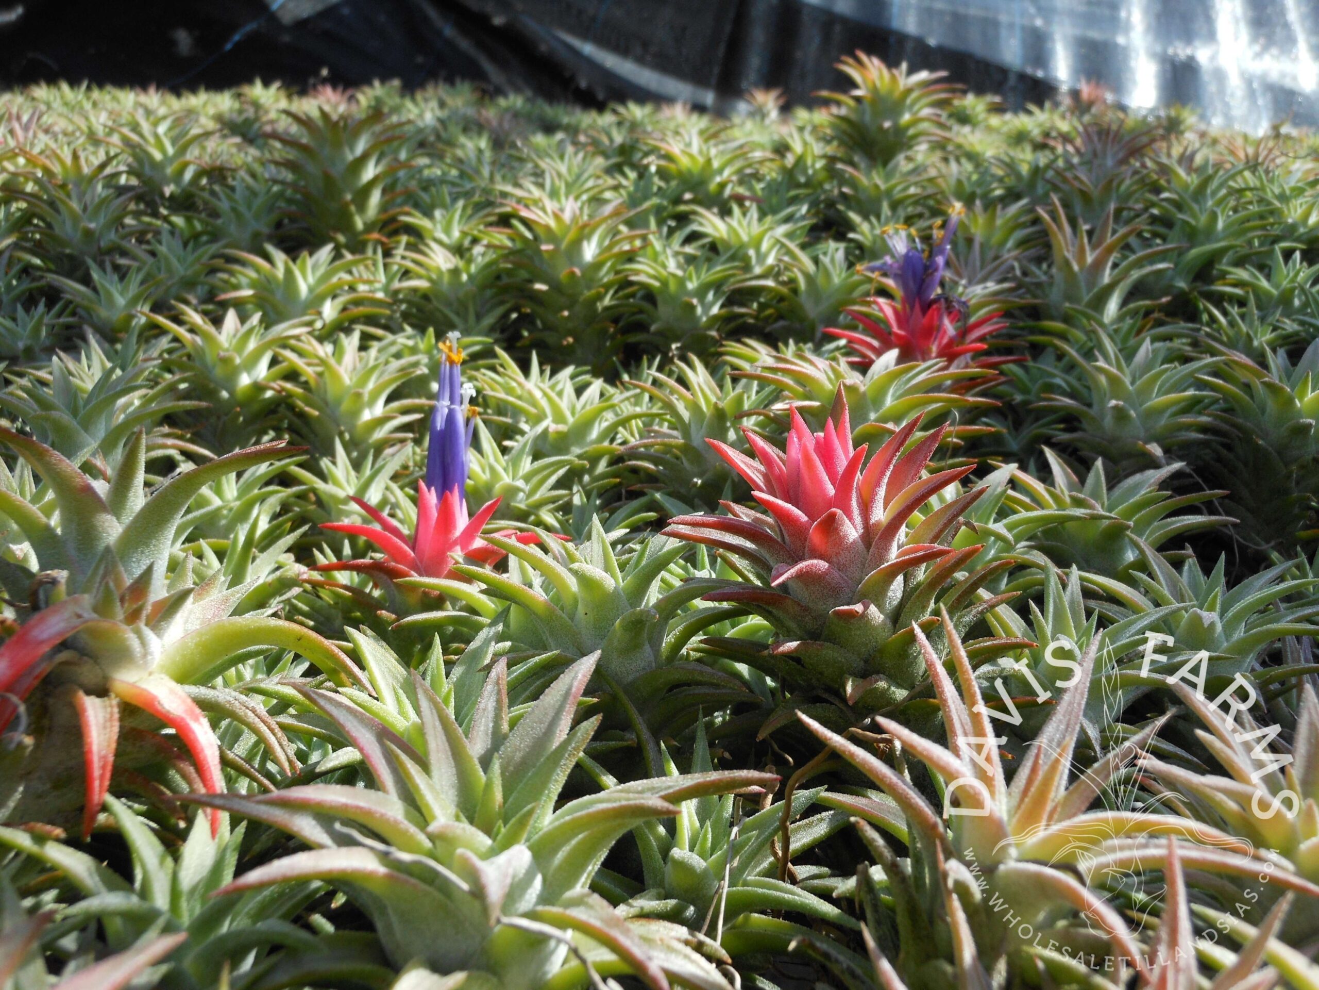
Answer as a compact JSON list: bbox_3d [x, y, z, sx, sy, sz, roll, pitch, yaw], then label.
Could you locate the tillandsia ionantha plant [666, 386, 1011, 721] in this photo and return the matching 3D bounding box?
[{"bbox_3d":[0.044,0.014,0.305,0.083,0.078,0.082,-4,23,0],"label":"tillandsia ionantha plant"}]

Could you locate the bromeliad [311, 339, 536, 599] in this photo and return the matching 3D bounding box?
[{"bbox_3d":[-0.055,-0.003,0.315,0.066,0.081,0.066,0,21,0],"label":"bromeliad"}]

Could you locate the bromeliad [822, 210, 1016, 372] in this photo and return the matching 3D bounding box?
[{"bbox_3d":[0.101,-0.072,0.480,0.078,0.080,0.078,0,21,0],"label":"bromeliad"}]

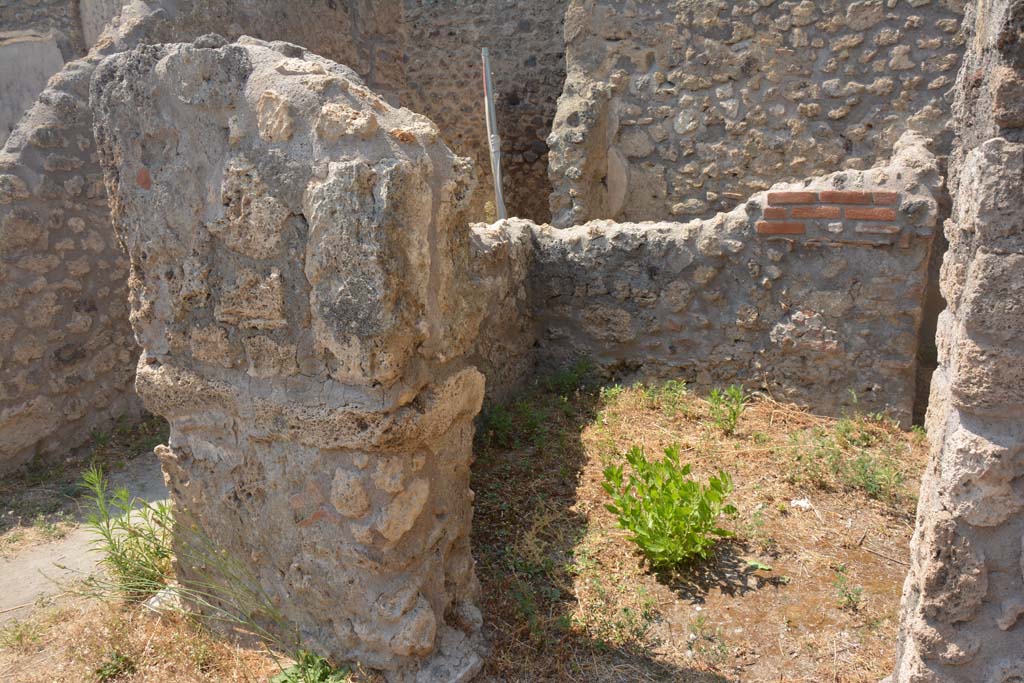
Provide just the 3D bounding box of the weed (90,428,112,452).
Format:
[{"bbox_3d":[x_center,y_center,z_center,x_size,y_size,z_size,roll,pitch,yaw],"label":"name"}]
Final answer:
[{"bbox_3d":[-2.175,0.522,4.068,0.117,0.119,0.105,0,12,0],"label":"weed"}]

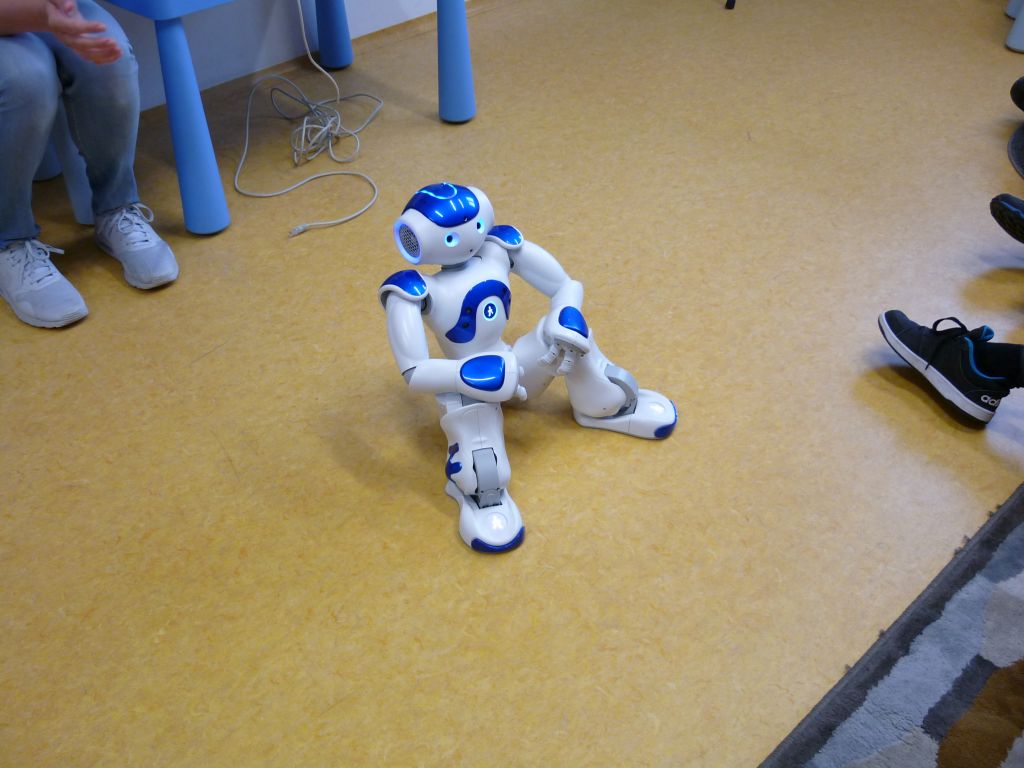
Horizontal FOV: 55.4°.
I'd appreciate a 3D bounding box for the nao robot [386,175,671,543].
[{"bbox_3d":[0.004,-0.079,1.411,0.423,0.371,0.376,-29,47,-31],"label":"nao robot"}]

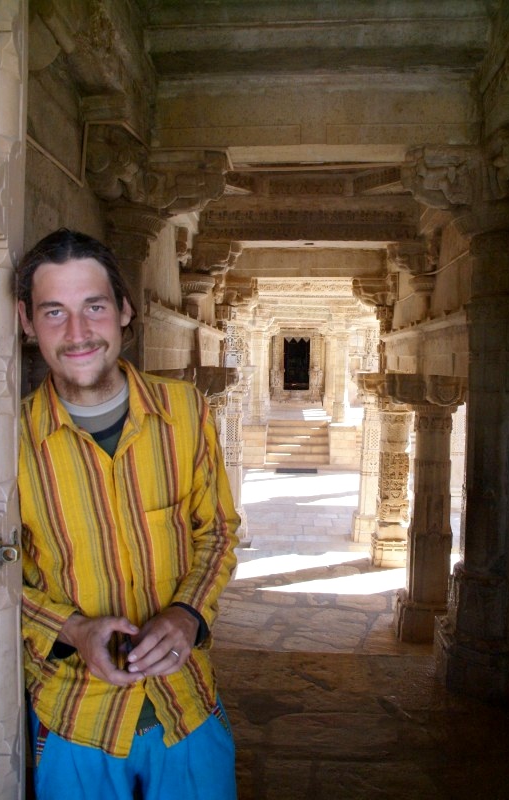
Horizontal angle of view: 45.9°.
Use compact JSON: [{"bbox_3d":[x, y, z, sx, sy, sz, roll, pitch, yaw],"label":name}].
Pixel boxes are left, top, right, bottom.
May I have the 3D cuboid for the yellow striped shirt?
[{"bbox_3d":[-0.240,0.283,1.100,0.460,0.710,0.290,-3,3,-5],"label":"yellow striped shirt"}]

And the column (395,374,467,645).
[{"bbox_3d":[1.120,0.668,3.880,0.500,1.643,0.500,0,3,4],"label":"column"}]

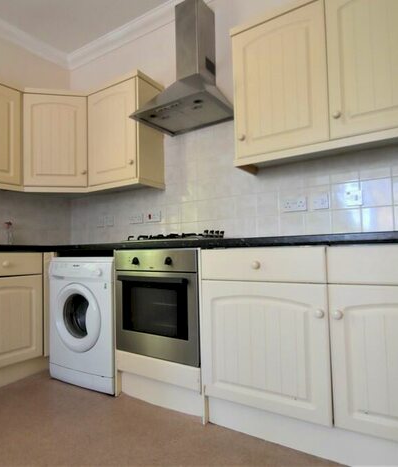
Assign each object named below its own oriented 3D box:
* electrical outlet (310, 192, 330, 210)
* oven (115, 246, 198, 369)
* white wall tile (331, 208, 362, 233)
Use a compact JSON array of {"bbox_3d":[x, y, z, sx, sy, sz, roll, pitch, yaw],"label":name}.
[{"bbox_3d":[0.739,-0.195,1.767,0.088,0.088,0.012,-3,-4,29],"label":"electrical outlet"},{"bbox_3d":[-0.124,0.407,1.872,0.588,0.598,0.570,-3,-4,29],"label":"oven"},{"bbox_3d":[0.865,-0.067,1.701,0.151,0.151,0.010,-3,-4,29],"label":"white wall tile"}]

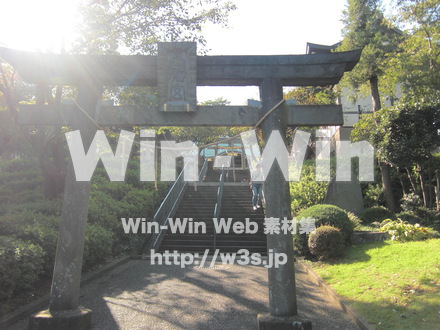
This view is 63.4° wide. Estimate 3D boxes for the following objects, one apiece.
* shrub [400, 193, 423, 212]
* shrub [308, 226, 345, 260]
[{"bbox_3d":[6.773,1.338,12.600,0.790,0.720,0.750,0,-5,0],"label":"shrub"},{"bbox_3d":[2.603,1.919,8.700,0.880,0.830,0.860,0,-6,0],"label":"shrub"}]

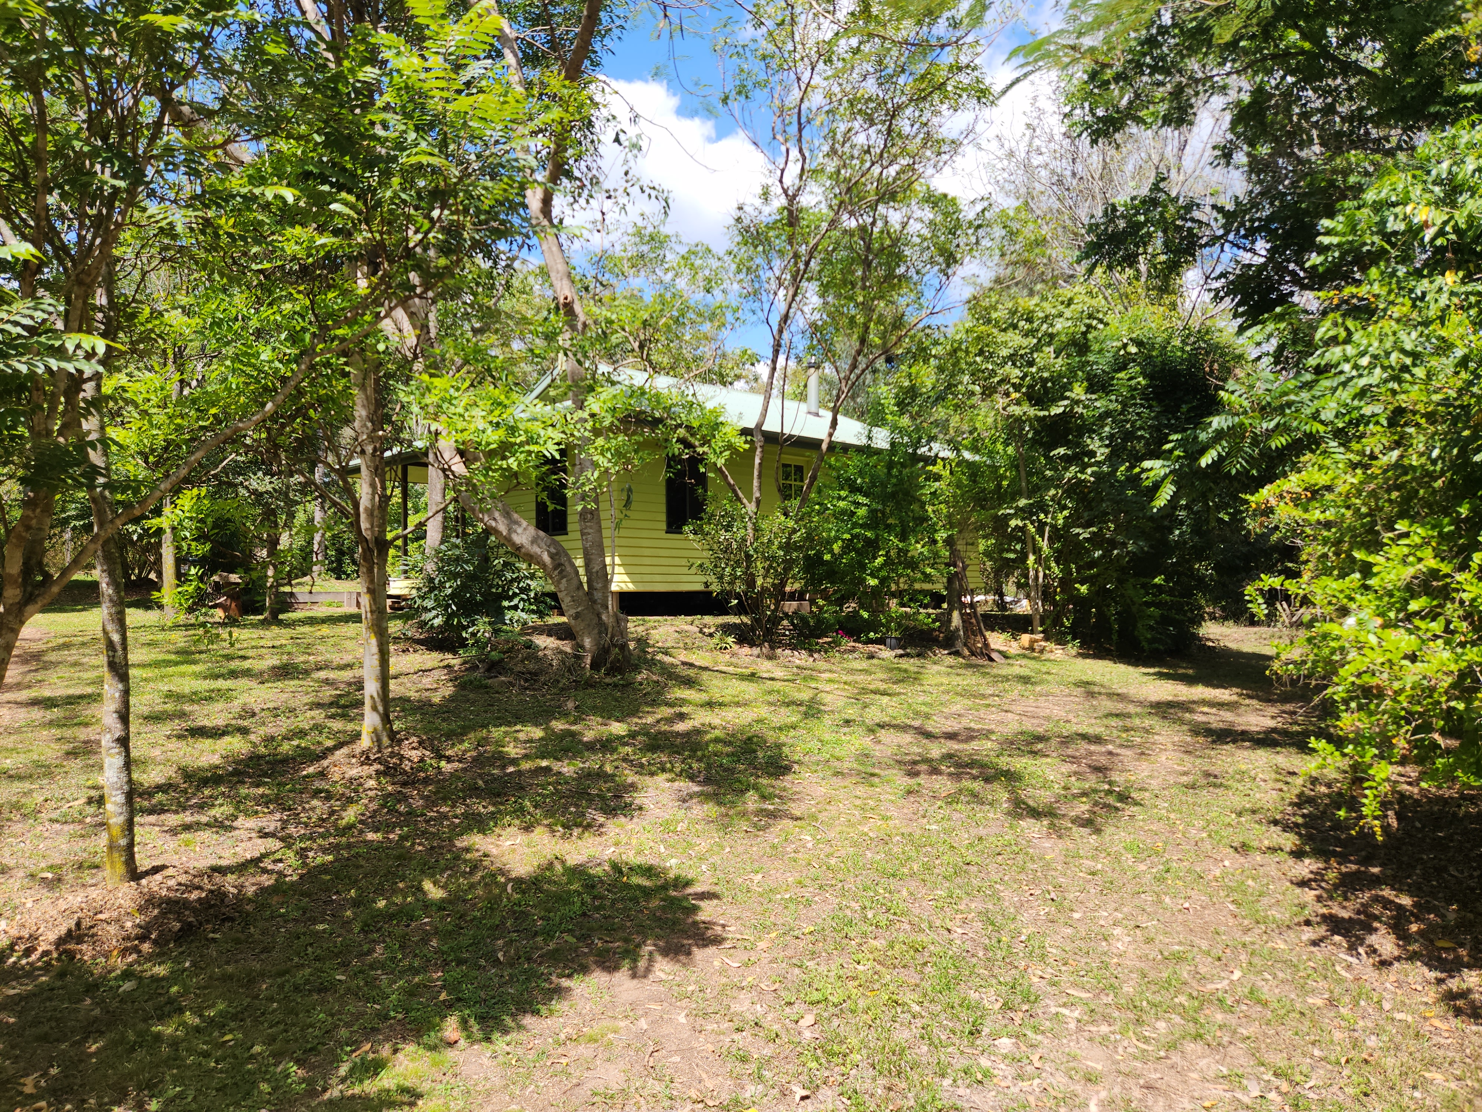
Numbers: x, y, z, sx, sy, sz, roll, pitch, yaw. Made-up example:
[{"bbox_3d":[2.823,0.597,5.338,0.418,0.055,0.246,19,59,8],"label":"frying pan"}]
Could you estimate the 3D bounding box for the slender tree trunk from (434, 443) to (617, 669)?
[{"bbox_3d":[-2.334,0.000,10.700,1.988,2.453,0.900,-1,-2,0],"label":"slender tree trunk"}]

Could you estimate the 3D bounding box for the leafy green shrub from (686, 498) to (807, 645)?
[{"bbox_3d":[0.078,0.203,13.300,1.642,1.986,1.500,-1,-2,0],"label":"leafy green shrub"}]

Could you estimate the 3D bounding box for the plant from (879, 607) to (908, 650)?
[{"bbox_3d":[1.987,0.933,12.800,0.376,0.557,0.350,-1,-2,0],"label":"plant"}]

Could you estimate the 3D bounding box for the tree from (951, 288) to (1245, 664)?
[{"bbox_3d":[5.078,-1.177,14.000,3.800,4.971,3.500,-1,-2,20],"label":"tree"}]

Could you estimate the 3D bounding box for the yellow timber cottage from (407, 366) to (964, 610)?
[{"bbox_3d":[-1.216,-1.413,22.946,11.800,5.240,9.700,1,-3,-44],"label":"yellow timber cottage"}]

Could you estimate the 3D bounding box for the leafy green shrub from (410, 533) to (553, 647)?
[{"bbox_3d":[-3.579,0.476,13.500,1.900,1.540,1.700,-1,-2,0],"label":"leafy green shrub"}]

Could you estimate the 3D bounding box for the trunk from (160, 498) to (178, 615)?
[{"bbox_3d":[-10.455,-0.011,18.000,0.220,2.201,0.220,-1,-2,0],"label":"trunk"}]

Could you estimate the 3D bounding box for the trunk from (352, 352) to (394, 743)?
[{"bbox_3d":[-2.613,-0.029,7.000,0.280,2.765,0.280,-1,-2,0],"label":"trunk"}]

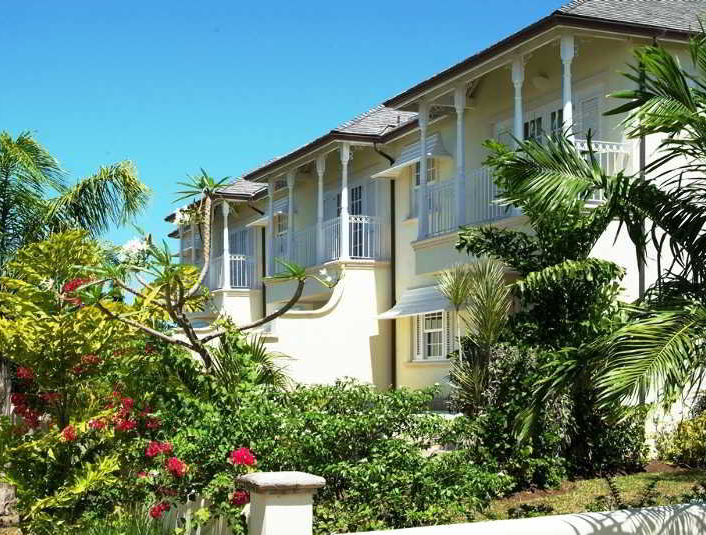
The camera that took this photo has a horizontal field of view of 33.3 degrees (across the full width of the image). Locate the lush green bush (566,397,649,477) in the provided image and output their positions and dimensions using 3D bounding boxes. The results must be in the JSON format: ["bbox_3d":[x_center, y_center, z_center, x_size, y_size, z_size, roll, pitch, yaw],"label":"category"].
[{"bbox_3d":[3.778,2.494,17.500,1.180,1.150,1.100,0,-5,0],"label":"lush green bush"}]

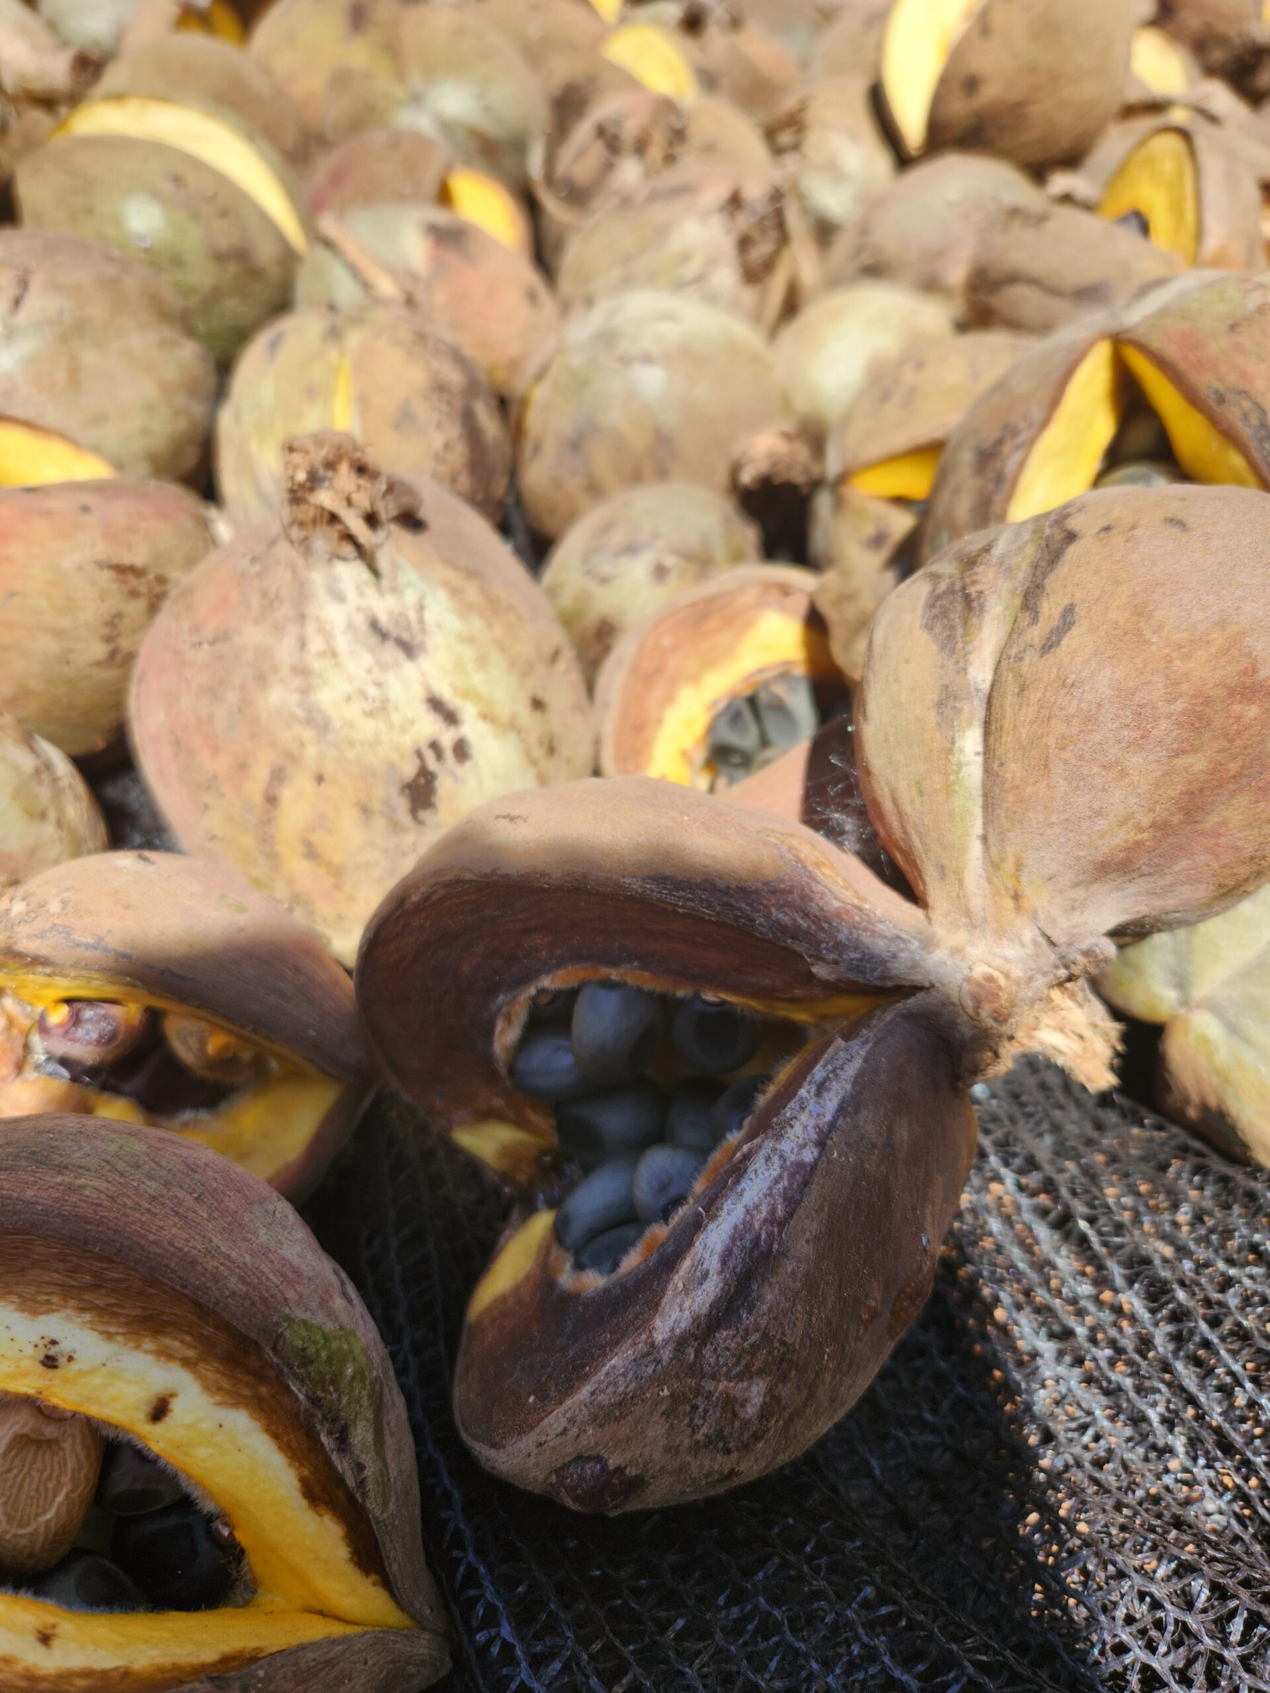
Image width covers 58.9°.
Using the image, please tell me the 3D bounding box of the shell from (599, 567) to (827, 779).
[{"bbox_3d":[0.022,-0.032,0.252,0.064,0.060,0.066,-24,54,-19],"label":"shell"}]

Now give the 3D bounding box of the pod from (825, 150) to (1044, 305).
[{"bbox_3d":[0.103,-0.202,0.390,0.077,0.066,0.075,0,50,0],"label":"pod"}]

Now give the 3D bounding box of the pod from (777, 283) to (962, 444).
[{"bbox_3d":[0.071,-0.138,0.338,0.060,0.056,0.060,0,50,0],"label":"pod"}]

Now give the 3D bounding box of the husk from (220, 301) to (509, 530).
[{"bbox_3d":[-0.075,-0.111,0.312,0.080,0.070,0.076,0,50,0],"label":"husk"}]

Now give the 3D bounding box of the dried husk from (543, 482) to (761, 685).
[{"bbox_3d":[0.004,-0.067,0.295,0.058,0.055,0.060,0,50,0],"label":"dried husk"}]

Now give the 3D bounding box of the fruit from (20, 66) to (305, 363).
[{"bbox_3d":[-0.159,-0.214,0.385,0.100,0.088,0.095,0,50,0],"label":"fruit"}]

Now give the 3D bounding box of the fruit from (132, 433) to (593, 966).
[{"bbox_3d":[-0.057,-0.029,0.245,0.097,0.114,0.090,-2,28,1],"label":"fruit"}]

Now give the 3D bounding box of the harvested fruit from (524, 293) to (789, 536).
[{"bbox_3d":[0.005,-0.122,0.325,0.077,0.070,0.076,0,50,0],"label":"harvested fruit"}]

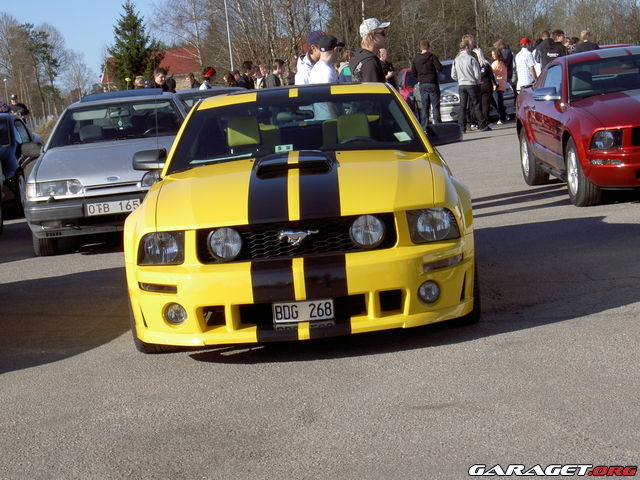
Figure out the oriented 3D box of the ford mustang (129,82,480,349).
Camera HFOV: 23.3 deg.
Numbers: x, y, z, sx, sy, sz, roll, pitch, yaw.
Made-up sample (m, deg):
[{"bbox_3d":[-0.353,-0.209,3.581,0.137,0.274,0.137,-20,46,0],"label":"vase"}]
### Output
[{"bbox_3d":[-0.101,-0.273,9.867,1.910,1.370,4.780,-5,6,1],"label":"ford mustang"}]

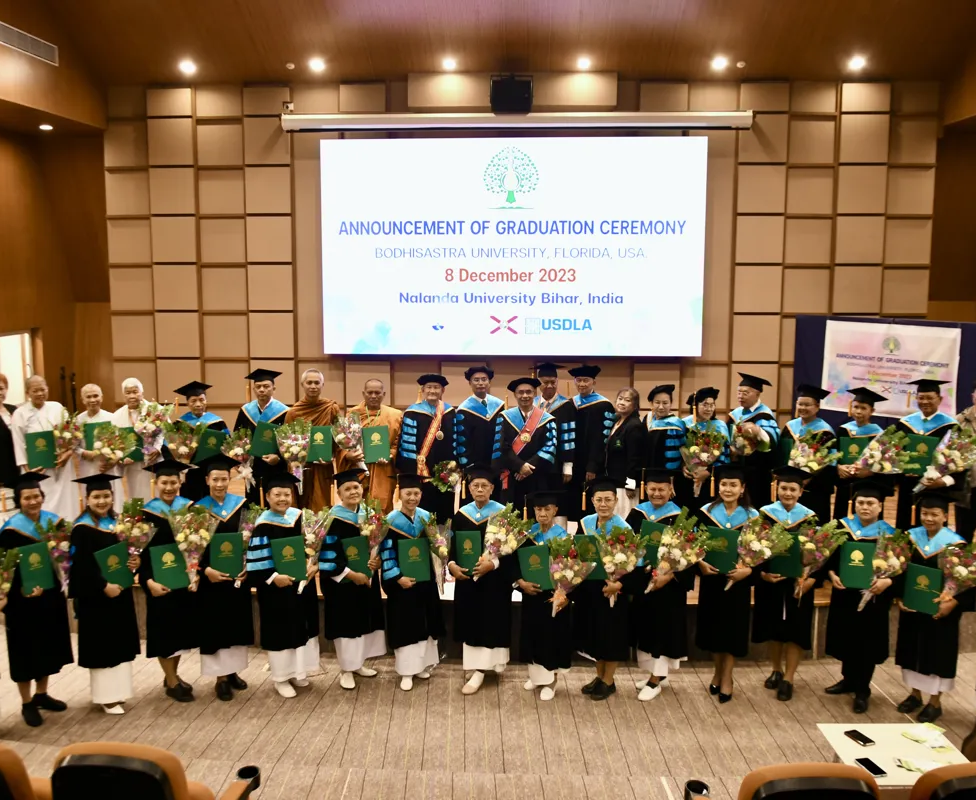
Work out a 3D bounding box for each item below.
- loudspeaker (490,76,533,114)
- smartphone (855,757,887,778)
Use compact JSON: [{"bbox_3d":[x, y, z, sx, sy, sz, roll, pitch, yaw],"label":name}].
[{"bbox_3d":[0.277,-3.587,10.600,0.480,0.400,0.380,0,7,3],"label":"loudspeaker"},{"bbox_3d":[1.984,1.903,4.657,0.073,0.010,0.156,-2,7,-12],"label":"smartphone"}]

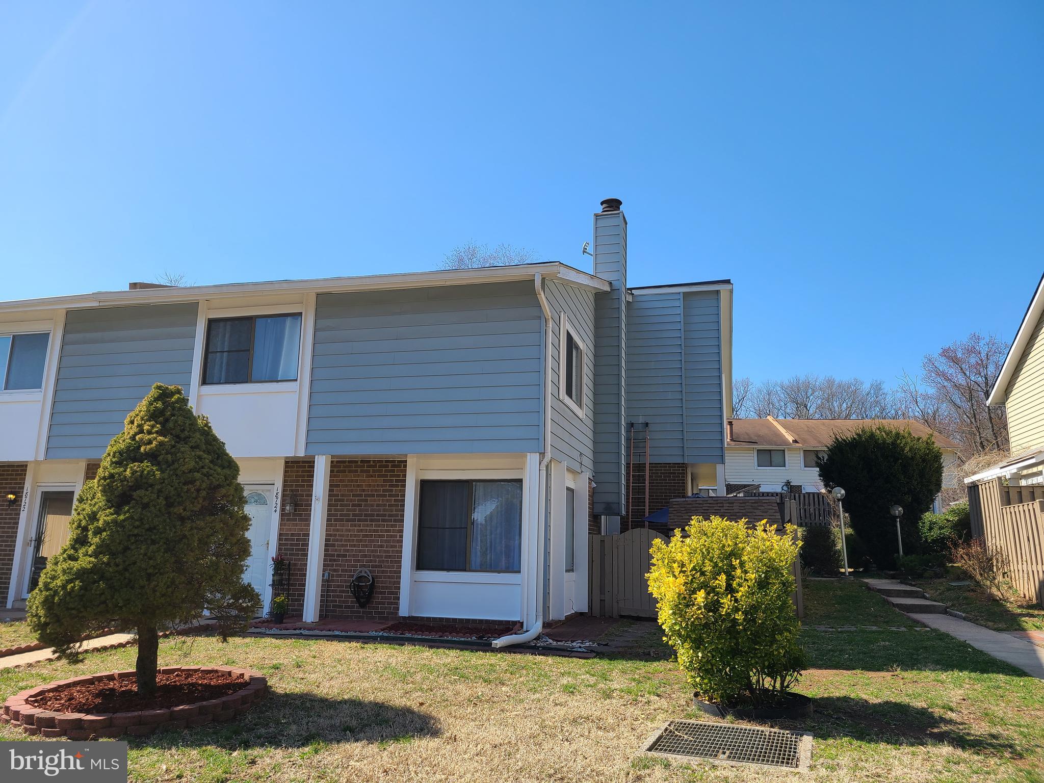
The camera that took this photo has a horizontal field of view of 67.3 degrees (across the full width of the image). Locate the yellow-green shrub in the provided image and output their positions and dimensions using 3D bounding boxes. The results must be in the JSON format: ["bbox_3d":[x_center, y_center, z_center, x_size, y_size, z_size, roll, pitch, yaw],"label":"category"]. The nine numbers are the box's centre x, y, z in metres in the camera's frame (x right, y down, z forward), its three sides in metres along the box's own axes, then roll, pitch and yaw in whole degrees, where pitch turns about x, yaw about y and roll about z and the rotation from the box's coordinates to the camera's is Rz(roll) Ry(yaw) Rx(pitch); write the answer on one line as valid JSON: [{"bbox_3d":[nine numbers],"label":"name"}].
[{"bbox_3d":[1.776,1.906,6.845,1.330,1.565,1.260,-2,-12,14],"label":"yellow-green shrub"}]

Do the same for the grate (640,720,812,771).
[{"bbox_3d":[1.468,2.502,5.513,1.070,0.060,1.030,-3,-11,21],"label":"grate"}]

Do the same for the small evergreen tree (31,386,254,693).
[{"bbox_3d":[-3.154,1.239,6.820,1.770,2.652,1.770,-2,-12,14],"label":"small evergreen tree"}]

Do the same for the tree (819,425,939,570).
[{"bbox_3d":[11.345,3.384,24.944,3.540,4.559,3.363,-2,-12,14],"label":"tree"}]

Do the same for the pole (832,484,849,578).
[{"bbox_3d":[8.801,3.830,21.483,0.350,2.399,0.350,-2,-12,14],"label":"pole"}]

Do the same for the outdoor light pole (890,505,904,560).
[{"bbox_3d":[10.392,4.107,21.522,0.350,1.950,0.350,-2,-12,14],"label":"outdoor light pole"}]

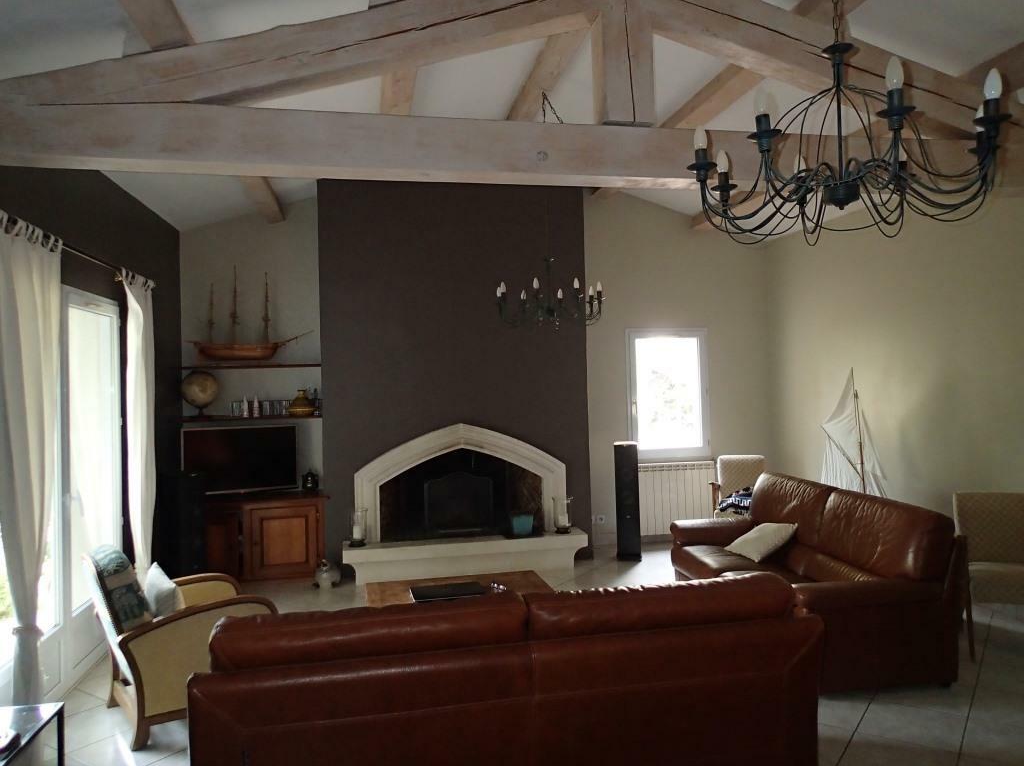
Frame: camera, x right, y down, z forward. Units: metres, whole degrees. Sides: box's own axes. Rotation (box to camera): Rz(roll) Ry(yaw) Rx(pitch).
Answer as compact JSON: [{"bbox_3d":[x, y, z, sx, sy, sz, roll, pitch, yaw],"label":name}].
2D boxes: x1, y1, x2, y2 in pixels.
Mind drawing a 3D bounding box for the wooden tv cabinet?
[{"bbox_3d":[-2.126,1.292,6.249,1.155,0.665,0.530,-1,0,-10],"label":"wooden tv cabinet"}]

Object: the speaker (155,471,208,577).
[{"bbox_3d":[-2.233,1.113,5.051,0.300,1.010,0.205,-1,1,23],"label":"speaker"}]

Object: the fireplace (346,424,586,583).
[{"bbox_3d":[-0.389,0.971,6.199,1.995,1.235,0.420,-1,0,-10],"label":"fireplace"}]

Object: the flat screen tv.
[{"bbox_3d":[-2.272,0.647,6.211,0.909,0.559,0.080,-1,0,-28],"label":"flat screen tv"}]

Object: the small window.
[{"bbox_3d":[1.533,0.109,7.207,0.855,1.270,0.100,-1,0,-10],"label":"small window"}]

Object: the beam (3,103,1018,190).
[{"bbox_3d":[0.528,-1.085,3.582,5.600,0.235,0.215,-1,1,-11],"label":"beam"}]

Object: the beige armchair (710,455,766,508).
[{"bbox_3d":[2.029,1.119,6.551,0.590,0.850,0.700,-1,0,14],"label":"beige armchair"}]

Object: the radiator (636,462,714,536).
[{"bbox_3d":[1.560,1.106,7.143,0.795,0.675,0.110,-1,0,-10],"label":"radiator"}]

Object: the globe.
[{"bbox_3d":[-2.669,0.099,6.305,0.300,0.375,0.290,-1,1,-11],"label":"globe"}]

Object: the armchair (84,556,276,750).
[{"bbox_3d":[-1.650,1.189,3.646,0.790,0.860,0.610,-2,1,-38],"label":"armchair"}]

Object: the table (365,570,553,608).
[{"bbox_3d":[-0.291,1.386,4.169,1.020,0.400,0.720,-1,1,-11],"label":"table"}]

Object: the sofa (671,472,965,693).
[{"bbox_3d":[1.698,1.121,4.629,0.890,0.840,1.920,-1,1,-9],"label":"sofa"}]

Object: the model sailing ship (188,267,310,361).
[{"bbox_3d":[-2.246,-0.594,6.340,1.060,0.840,0.160,-1,0,-10],"label":"model sailing ship"}]

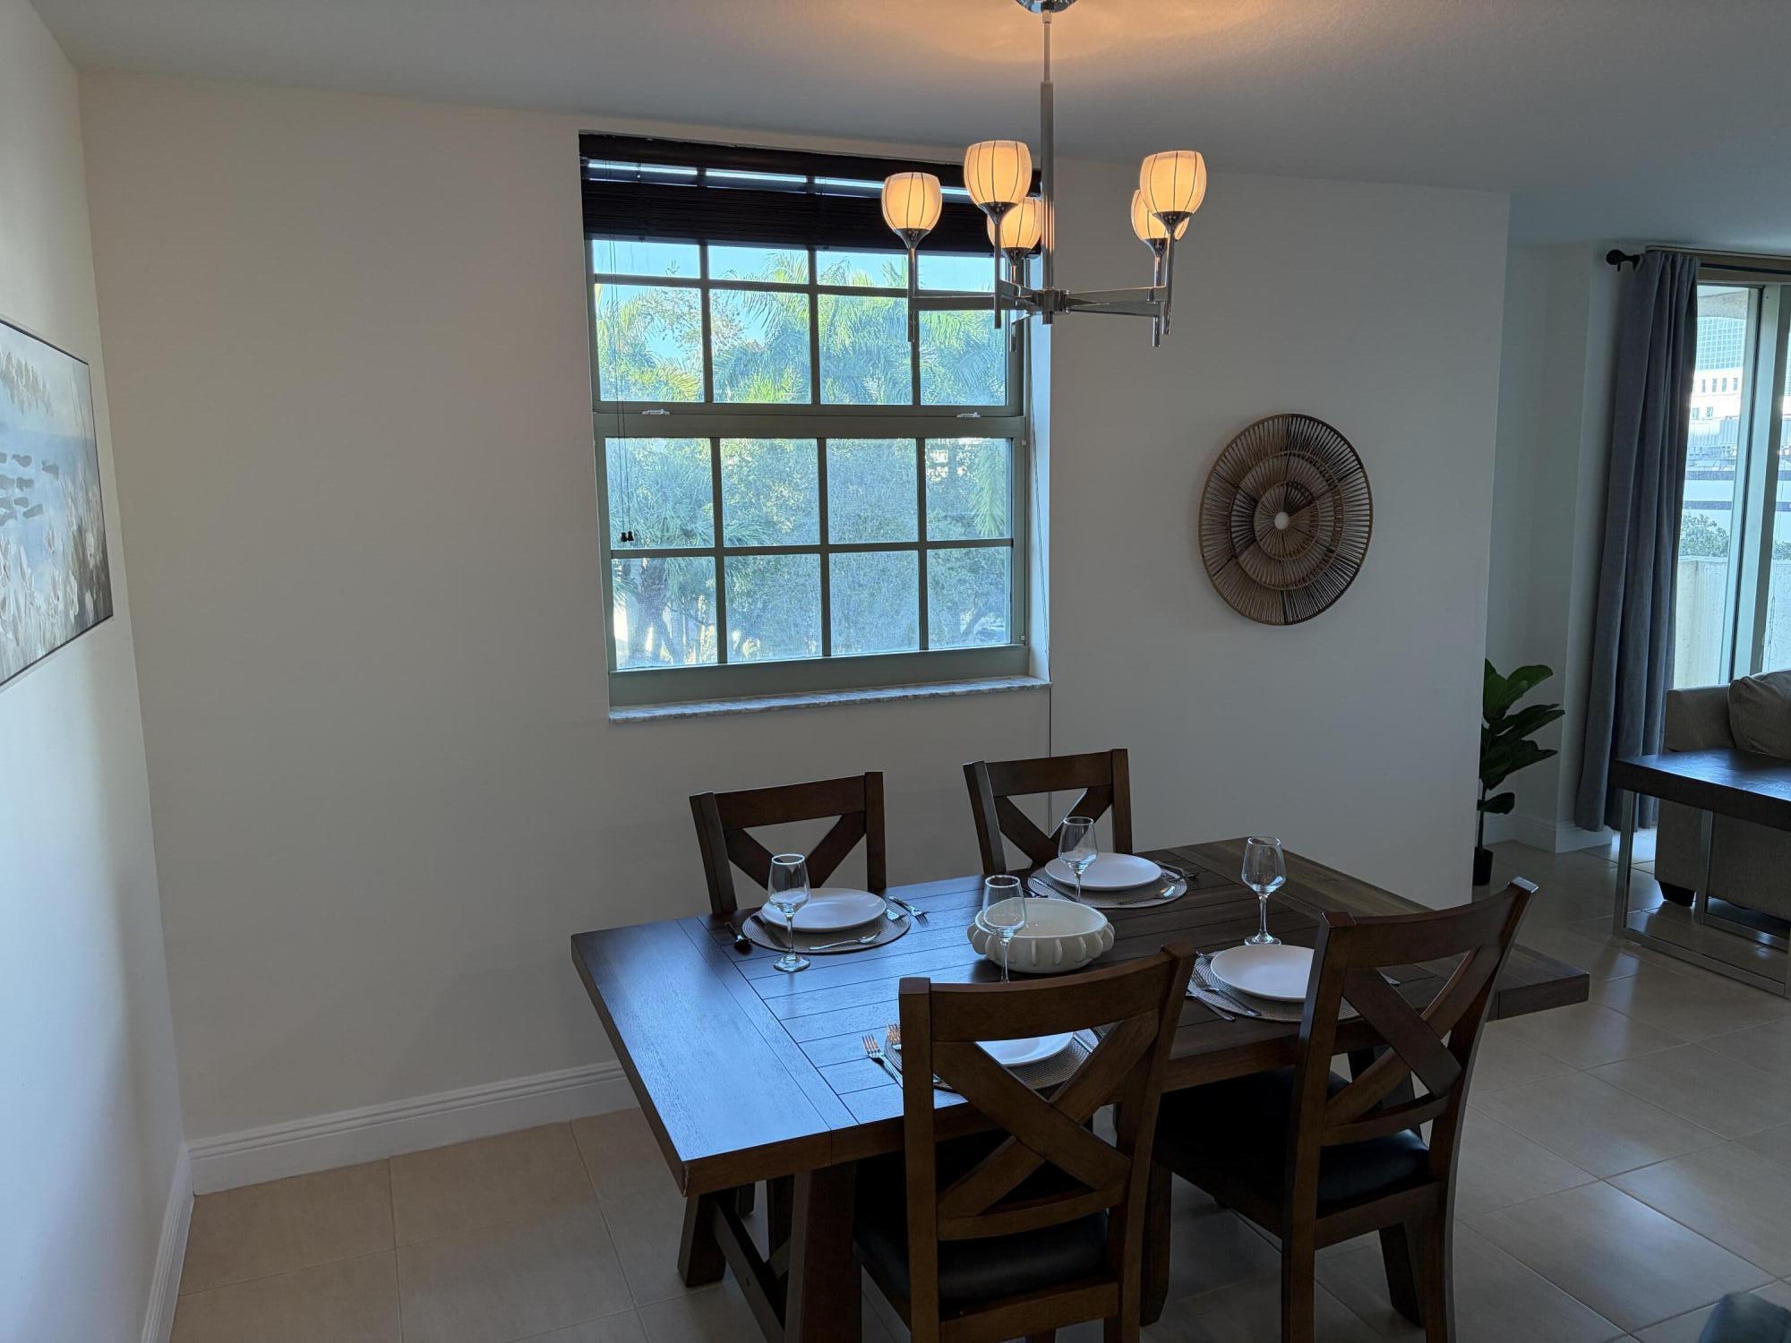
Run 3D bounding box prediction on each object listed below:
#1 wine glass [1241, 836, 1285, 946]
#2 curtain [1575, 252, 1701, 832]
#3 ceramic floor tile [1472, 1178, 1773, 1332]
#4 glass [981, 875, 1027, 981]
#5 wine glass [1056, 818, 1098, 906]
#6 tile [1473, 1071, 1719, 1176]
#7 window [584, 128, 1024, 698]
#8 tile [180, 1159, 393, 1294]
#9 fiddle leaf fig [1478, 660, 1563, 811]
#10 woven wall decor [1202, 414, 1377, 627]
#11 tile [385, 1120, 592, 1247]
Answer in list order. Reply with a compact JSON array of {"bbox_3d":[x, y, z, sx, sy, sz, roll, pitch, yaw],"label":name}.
[{"bbox_3d":[0.775,0.467,2.834,0.088,0.222,0.088,-1,8,0],"label":"wine glass"},{"bbox_3d":[3.266,-0.529,5.934,0.400,2.540,0.130,-4,9,-22],"label":"curtain"},{"bbox_3d":[1.630,1.309,3.042,0.457,0.010,0.457,-4,9,-22],"label":"ceramic floor tile"},{"bbox_3d":[0.208,0.511,2.593,0.088,0.222,0.088,-1,8,0],"label":"glass"},{"bbox_3d":[0.411,0.445,3.025,0.088,0.222,0.088,-1,8,0],"label":"wine glass"},{"bbox_3d":[1.885,1.219,3.628,0.457,0.010,0.457,-4,9,-22],"label":"tile"},{"bbox_3d":[-0.217,-0.680,3.915,1.360,1.500,0.110,-4,9,-22],"label":"window"},{"bbox_3d":[-1.454,1.333,3.248,0.457,0.010,0.457,-4,9,-22],"label":"tile"},{"bbox_3d":[2.493,0.415,5.685,0.500,0.970,0.470,-4,9,-22],"label":"fiddle leaf fig"},{"bbox_3d":[1.294,-0.492,4.395,0.690,0.690,0.035,-4,9,-22],"label":"woven wall decor"},{"bbox_3d":[-1.029,1.300,3.426,0.457,0.010,0.457,-4,9,-22],"label":"tile"}]

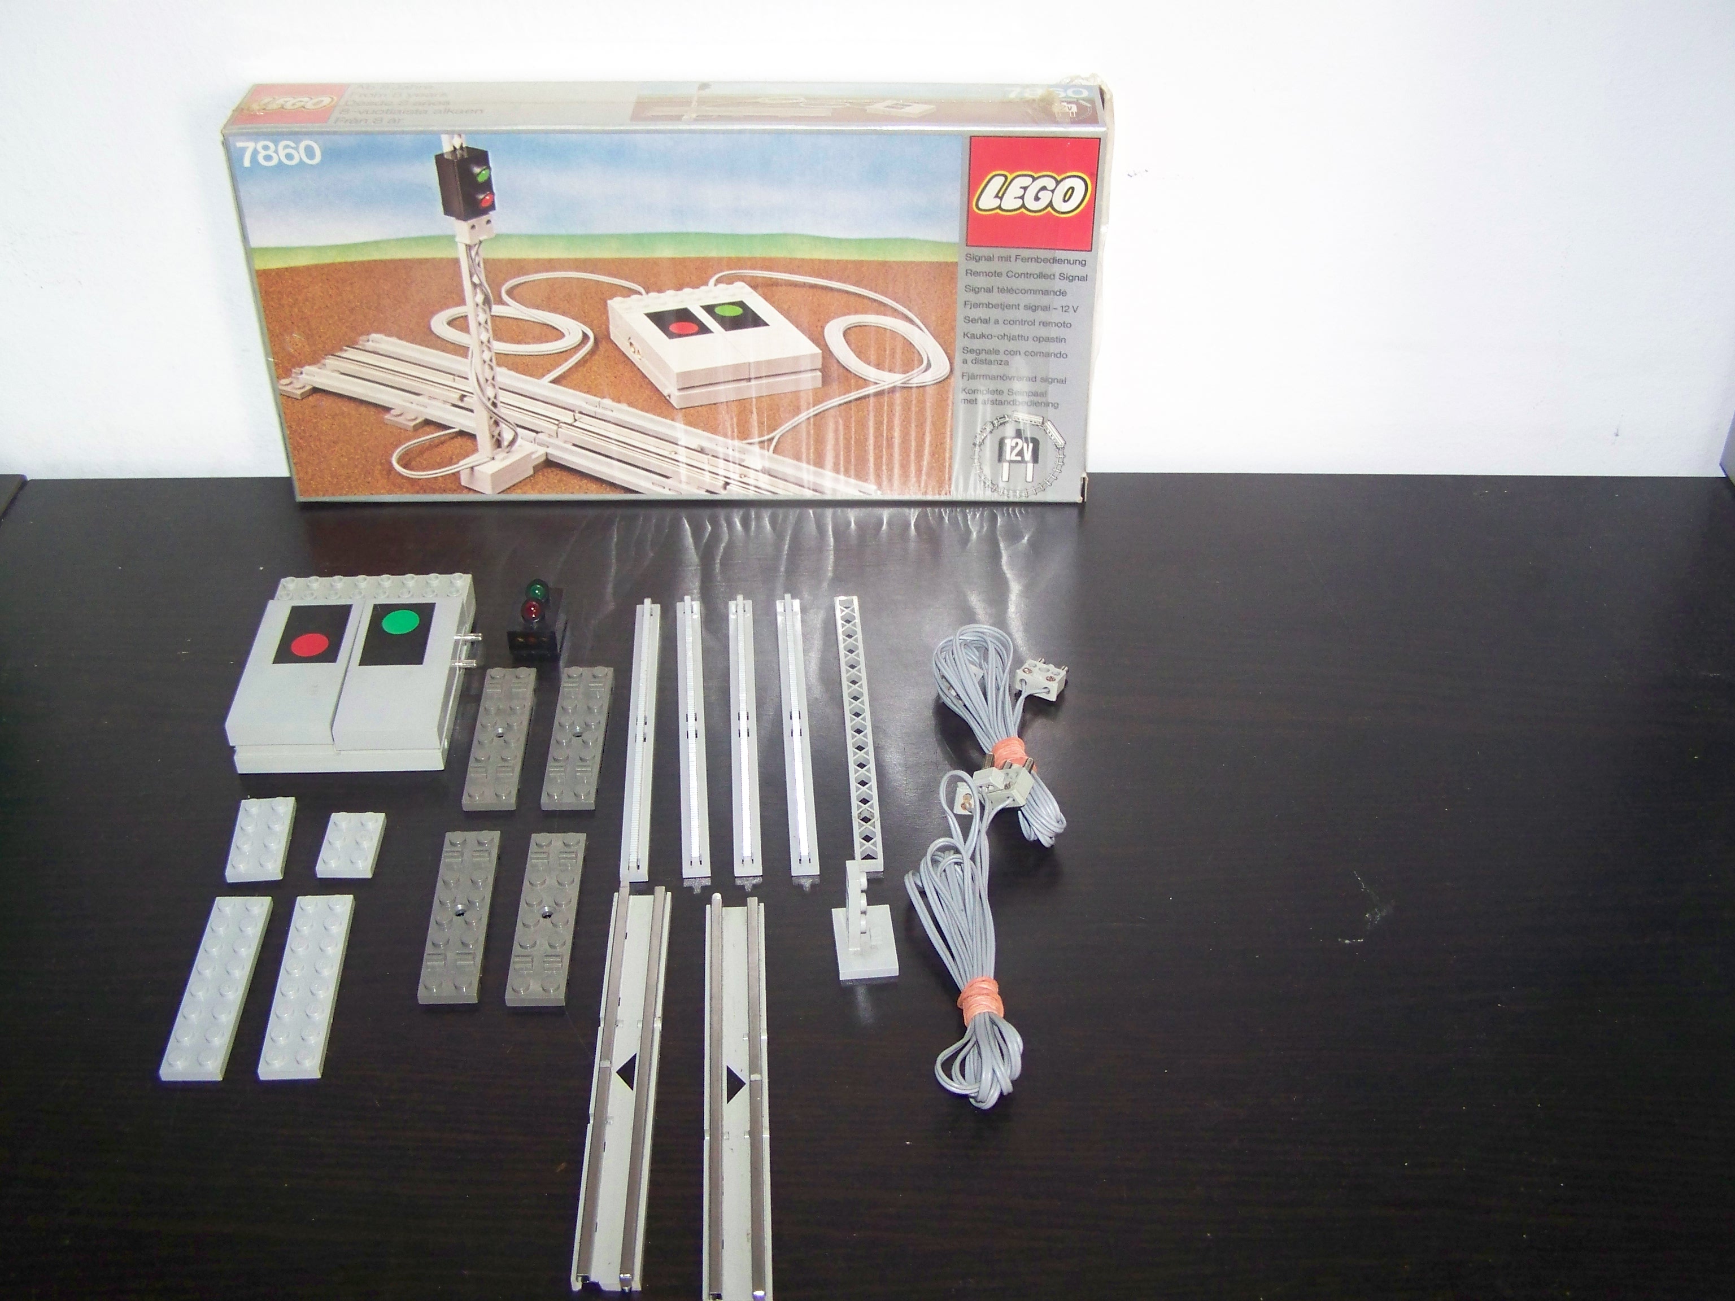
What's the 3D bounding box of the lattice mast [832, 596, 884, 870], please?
[{"bbox_3d":[-0.003,0.023,0.612,0.008,0.004,0.128,-2,39,-3],"label":"lattice mast"}]

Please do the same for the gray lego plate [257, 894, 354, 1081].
[{"bbox_3d":[-0.154,0.092,0.527,0.016,0.005,0.064,-2,39,-3],"label":"gray lego plate"}]

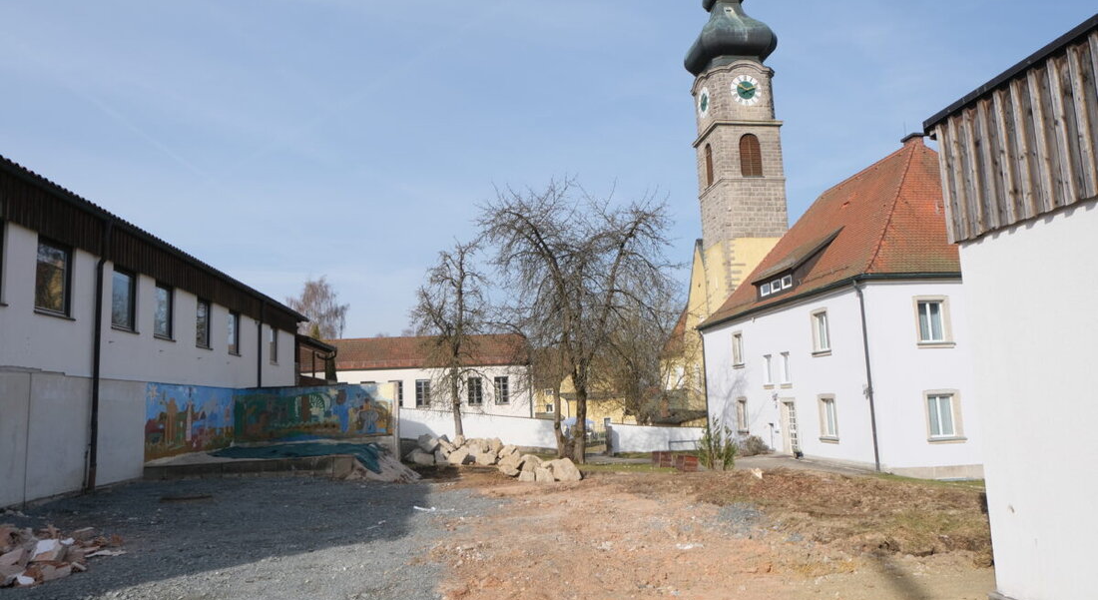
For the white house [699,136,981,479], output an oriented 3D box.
[{"bbox_3d":[14.606,0.187,32.407,11.000,12.900,16.500,-1,-8,-7],"label":"white house"}]

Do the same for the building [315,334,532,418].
[{"bbox_3d":[-9.865,5.864,49.101,17.000,6.665,8.500,-1,-8,-7],"label":"building"}]

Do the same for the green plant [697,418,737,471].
[{"bbox_3d":[4.976,4.261,21.644,1.220,1.532,1.000,-1,-8,-7],"label":"green plant"}]

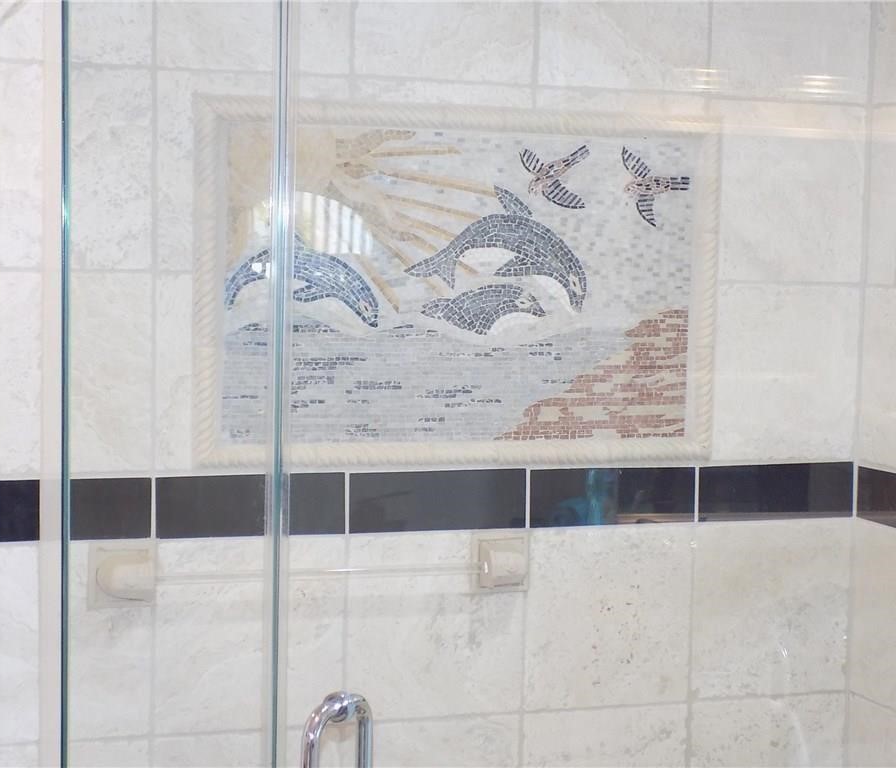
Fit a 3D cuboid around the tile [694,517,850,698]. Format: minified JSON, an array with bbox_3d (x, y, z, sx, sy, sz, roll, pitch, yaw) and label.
[{"bbox_3d":[0.569,0.394,3.061,0.302,0.304,0.011,0,4,-18],"label":"tile"}]

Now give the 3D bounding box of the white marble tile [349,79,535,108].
[{"bbox_3d":[-0.004,-0.462,2.808,0.303,0.037,0.011,0,4,-18],"label":"white marble tile"}]

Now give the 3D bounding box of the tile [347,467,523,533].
[{"bbox_3d":[-0.017,0.191,2.856,0.303,0.096,0.011,0,4,-18],"label":"tile"}]

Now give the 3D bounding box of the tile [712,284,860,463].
[{"bbox_3d":[0.583,-0.020,3.033,0.290,0.306,0.011,0,4,-18],"label":"tile"}]

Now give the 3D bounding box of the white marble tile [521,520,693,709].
[{"bbox_3d":[0.275,0.395,2.966,0.303,0.304,0.011,0,4,-18],"label":"white marble tile"}]

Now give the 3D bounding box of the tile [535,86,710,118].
[{"bbox_3d":[0.290,-0.464,2.904,0.303,0.036,0.011,0,4,-18],"label":"tile"}]

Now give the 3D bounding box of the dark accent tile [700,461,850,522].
[{"bbox_3d":[0.573,0.188,3.046,0.302,0.096,0.011,0,4,-18],"label":"dark accent tile"}]

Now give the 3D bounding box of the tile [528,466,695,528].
[{"bbox_3d":[0.278,0.190,2.951,0.303,0.096,0.011,0,4,-18],"label":"tile"}]

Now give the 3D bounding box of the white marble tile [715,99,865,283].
[{"bbox_3d":[0.587,-0.332,3.010,0.293,0.304,0.011,0,4,-18],"label":"white marble tile"}]

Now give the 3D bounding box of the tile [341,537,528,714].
[{"bbox_3d":[-0.020,0.397,2.870,0.303,0.304,0.011,0,4,-18],"label":"tile"}]

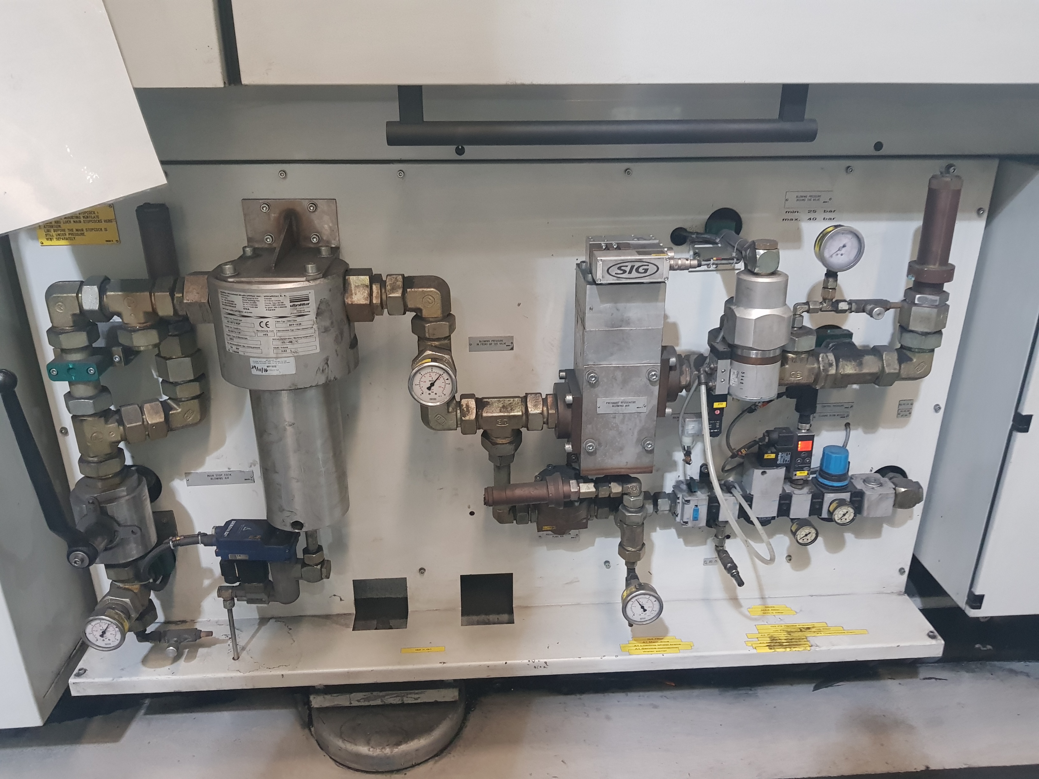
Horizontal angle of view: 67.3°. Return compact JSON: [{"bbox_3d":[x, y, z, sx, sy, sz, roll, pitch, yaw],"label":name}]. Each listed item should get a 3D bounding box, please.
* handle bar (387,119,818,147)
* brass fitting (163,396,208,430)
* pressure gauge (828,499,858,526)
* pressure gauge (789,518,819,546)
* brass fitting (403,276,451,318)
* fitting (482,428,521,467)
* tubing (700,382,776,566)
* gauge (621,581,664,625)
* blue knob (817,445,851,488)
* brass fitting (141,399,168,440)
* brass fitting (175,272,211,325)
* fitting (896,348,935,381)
[{"bbox_3d":[0.107,-0.329,0.998,0.548,0.031,0.031,-1,22,-3],"label":"handle bar"},{"bbox_3d":[-0.543,0.032,1.268,0.058,0.055,0.049,-17,27,-35],"label":"brass fitting"},{"bbox_3d":[0.559,0.212,1.355,0.042,0.042,0.027,-1,21,-3],"label":"pressure gauge"},{"bbox_3d":[0.493,0.247,1.350,0.041,0.041,0.028,-1,22,-3],"label":"pressure gauge"},{"bbox_3d":[-0.134,-0.137,1.135,0.065,0.055,0.048,-1,22,-3],"label":"brass fitting"},{"bbox_3d":[-0.029,0.090,1.262,0.067,0.054,0.063,-1,22,-3],"label":"fitting"},{"bbox_3d":[0.334,0.119,1.230,0.105,0.262,0.200,-1,21,-3],"label":"tubing"},{"bbox_3d":[0.212,0.369,1.346,0.067,0.067,0.033,-1,22,-3],"label":"gauge"},{"bbox_3d":[0.557,0.133,1.377,0.053,0.059,0.053,-1,21,-3],"label":"blue knob"},{"bbox_3d":[-0.581,0.048,1.242,0.030,0.064,0.064,-11,24,-25],"label":"brass fitting"},{"bbox_3d":[-0.456,-0.131,1.121,0.046,0.070,0.070,-1,21,-3],"label":"brass fitting"},{"bbox_3d":[0.616,-0.045,1.235,0.056,0.053,0.050,-1,22,-3],"label":"fitting"}]

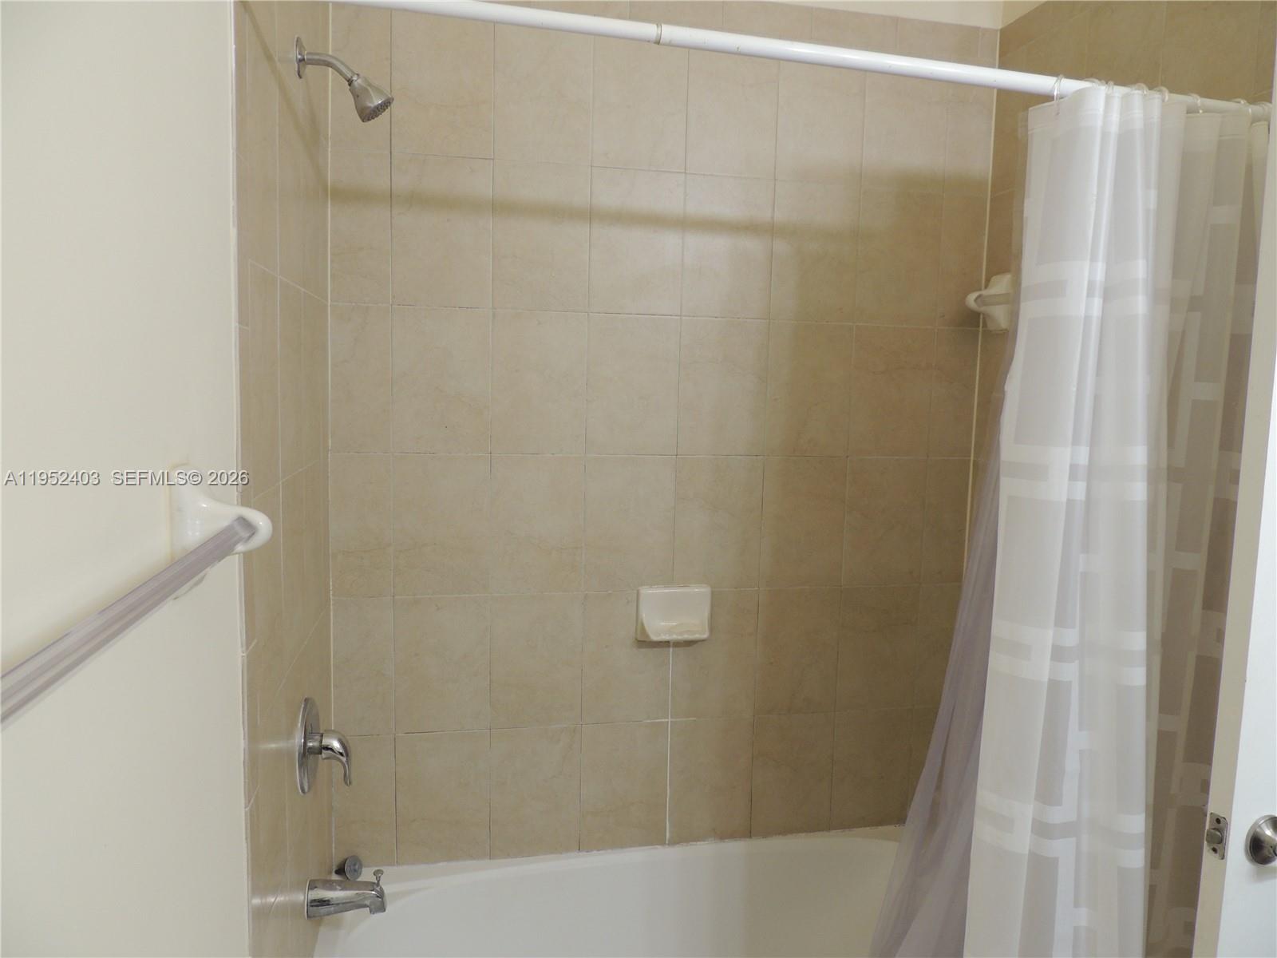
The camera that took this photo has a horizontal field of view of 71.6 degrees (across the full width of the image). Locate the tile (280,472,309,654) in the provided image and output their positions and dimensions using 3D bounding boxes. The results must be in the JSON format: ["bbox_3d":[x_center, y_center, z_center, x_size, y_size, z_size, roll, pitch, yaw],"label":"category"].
[{"bbox_3d":[-0.560,0.147,1.436,0.009,0.302,0.201,0,7,-12],"label":"tile"}]

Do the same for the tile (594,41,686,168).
[{"bbox_3d":[0.004,-0.809,1.871,0.202,0.303,0.010,0,6,-11],"label":"tile"}]

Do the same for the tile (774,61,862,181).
[{"bbox_3d":[0.408,-0.818,1.976,0.204,0.306,0.010,0,6,-11],"label":"tile"}]

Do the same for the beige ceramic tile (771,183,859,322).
[{"bbox_3d":[0.397,-0.506,1.987,0.202,0.303,0.009,0,6,-11],"label":"beige ceramic tile"}]

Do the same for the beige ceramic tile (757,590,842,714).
[{"bbox_3d":[0.374,0.405,2.089,0.201,0.302,0.009,0,7,-12],"label":"beige ceramic tile"}]

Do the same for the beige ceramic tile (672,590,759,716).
[{"bbox_3d":[0.174,0.403,2.043,0.202,0.303,0.010,0,6,-11],"label":"beige ceramic tile"}]

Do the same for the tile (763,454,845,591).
[{"bbox_3d":[0.381,0.102,2.055,0.201,0.302,0.009,0,7,-12],"label":"tile"}]

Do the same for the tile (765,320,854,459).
[{"bbox_3d":[0.393,-0.205,2.042,0.204,0.306,0.010,0,6,-11],"label":"tile"}]

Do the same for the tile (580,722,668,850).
[{"bbox_3d":[-0.032,0.705,2.037,0.202,0.299,0.010,0,6,-12],"label":"tile"}]

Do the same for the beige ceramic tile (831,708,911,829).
[{"bbox_3d":[0.567,0.707,2.160,0.202,0.300,0.009,0,6,-11],"label":"beige ceramic tile"}]

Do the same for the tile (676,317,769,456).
[{"bbox_3d":[0.191,-0.205,2.002,0.204,0.306,0.010,0,6,-11],"label":"tile"}]

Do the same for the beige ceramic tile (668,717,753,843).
[{"bbox_3d":[0.167,0.706,2.080,0.202,0.300,0.009,0,6,-11],"label":"beige ceramic tile"}]

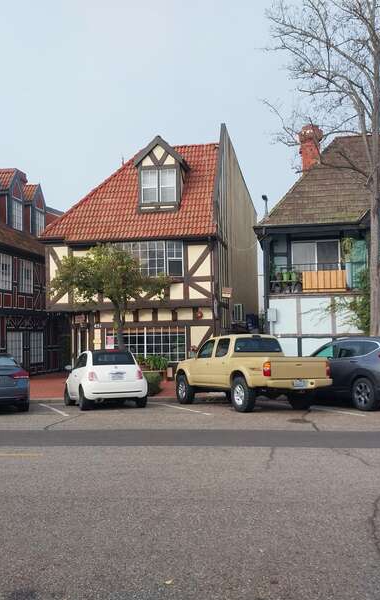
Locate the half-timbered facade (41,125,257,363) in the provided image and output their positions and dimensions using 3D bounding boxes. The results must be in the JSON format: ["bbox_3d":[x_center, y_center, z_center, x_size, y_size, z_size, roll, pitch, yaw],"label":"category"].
[{"bbox_3d":[-1.233,-1.809,28.729,7.221,10.441,12.000,-2,-3,10],"label":"half-timbered facade"}]

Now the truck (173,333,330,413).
[{"bbox_3d":[1.336,1.830,15.483,1.780,1.790,5.150,2,-6,-27],"label":"truck"}]

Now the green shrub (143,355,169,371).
[{"bbox_3d":[-1.263,2.289,22.005,0.980,0.620,0.750,-1,-3,9],"label":"green shrub"}]

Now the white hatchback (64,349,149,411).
[{"bbox_3d":[-2.349,2.117,16.316,1.630,1.510,3.550,1,-6,-21],"label":"white hatchback"}]

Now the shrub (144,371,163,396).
[{"bbox_3d":[-1.197,2.499,17.986,0.780,0.740,0.750,-1,-3,9],"label":"shrub"}]

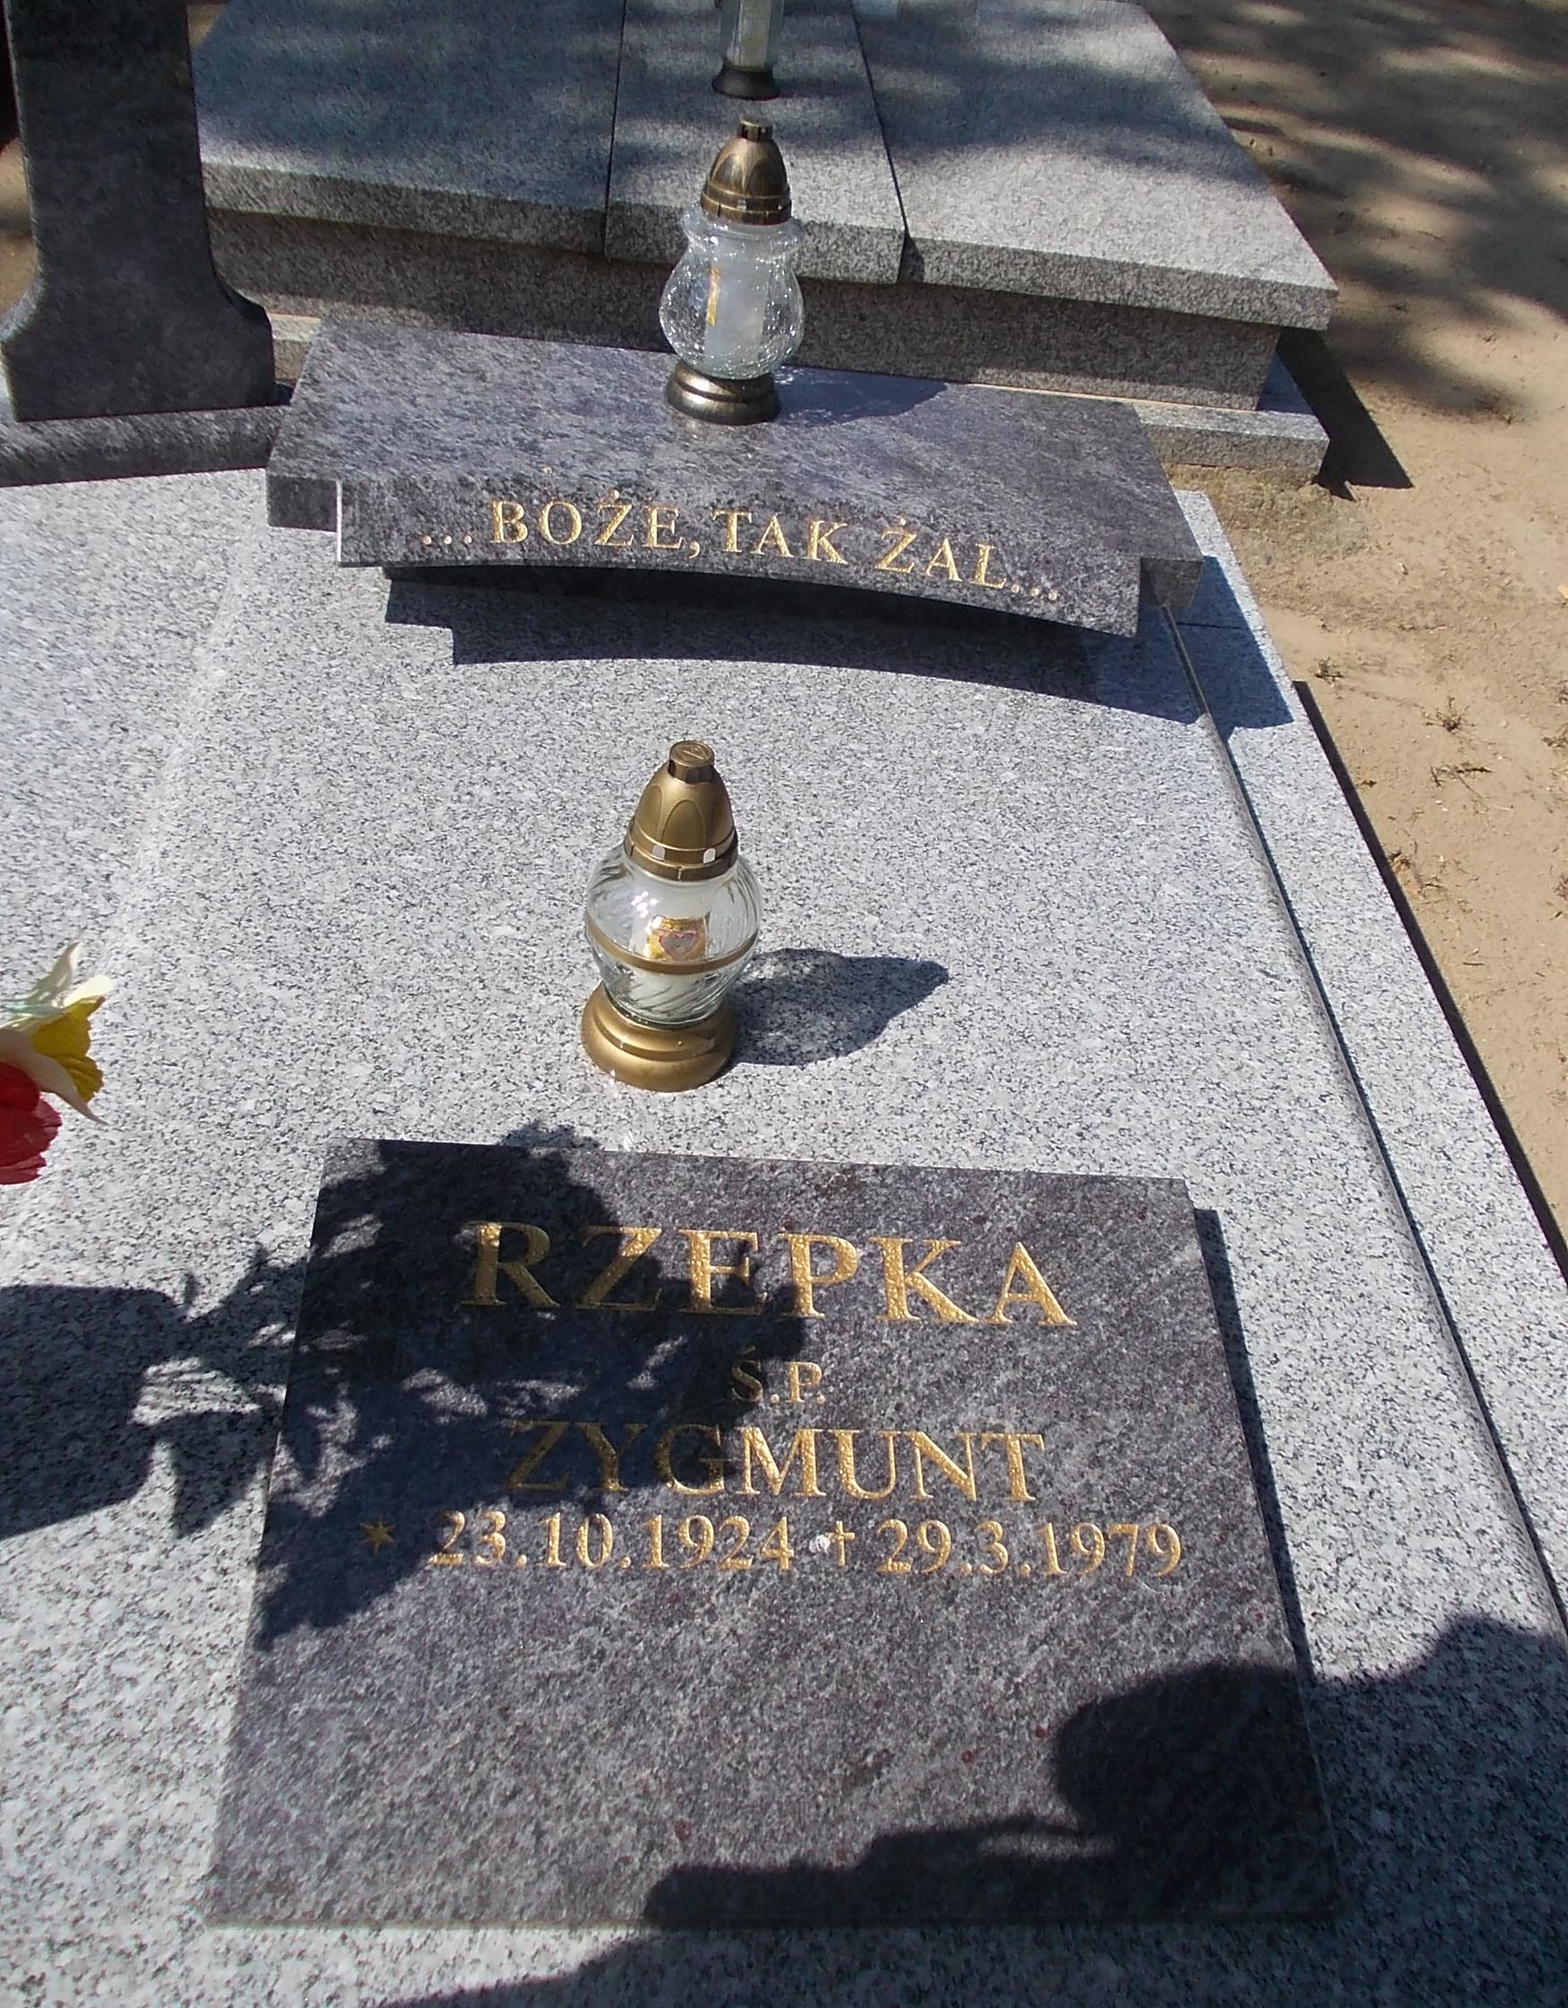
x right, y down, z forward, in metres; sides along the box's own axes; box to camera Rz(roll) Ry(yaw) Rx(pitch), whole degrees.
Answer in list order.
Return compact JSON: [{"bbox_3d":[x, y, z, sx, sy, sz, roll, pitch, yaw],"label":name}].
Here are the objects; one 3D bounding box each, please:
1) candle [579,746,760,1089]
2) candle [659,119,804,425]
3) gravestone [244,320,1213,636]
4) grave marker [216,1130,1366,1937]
[{"bbox_3d":[-0.076,-0.066,1.177,0.124,0.266,0.124,4,44,-7],"label":"candle"},{"bbox_3d":[-0.043,-0.688,1.582,0.135,0.258,0.135,4,44,-7],"label":"candle"},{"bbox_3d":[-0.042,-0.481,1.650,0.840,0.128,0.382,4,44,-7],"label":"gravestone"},{"bbox_3d":[-0.002,0.284,0.990,0.575,0.051,0.453,4,47,-7],"label":"grave marker"}]

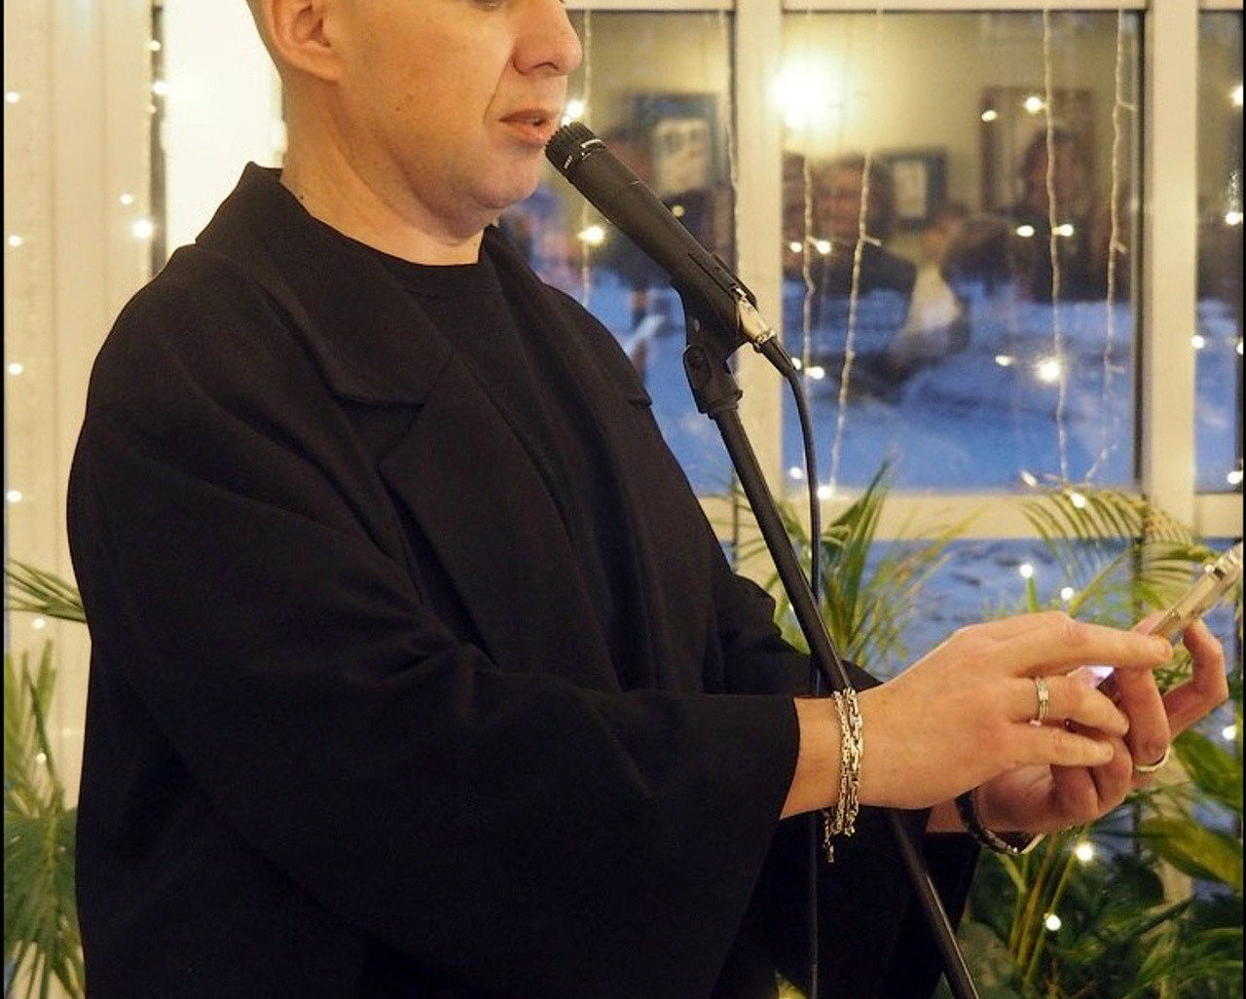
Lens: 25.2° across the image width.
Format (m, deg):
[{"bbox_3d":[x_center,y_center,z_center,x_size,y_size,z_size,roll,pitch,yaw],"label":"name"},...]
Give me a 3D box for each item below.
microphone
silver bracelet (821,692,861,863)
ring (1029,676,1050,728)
[{"bbox_3d":[0.031,-0.156,1.745,0.212,0.034,0.033,47,18,15],"label":"microphone"},{"bbox_3d":[0.117,0.148,1.500,0.022,0.090,0.055,0,2,-10],"label":"silver bracelet"},{"bbox_3d":[0.218,0.106,1.460,0.006,0.025,0.025,8,0,-13],"label":"ring"}]

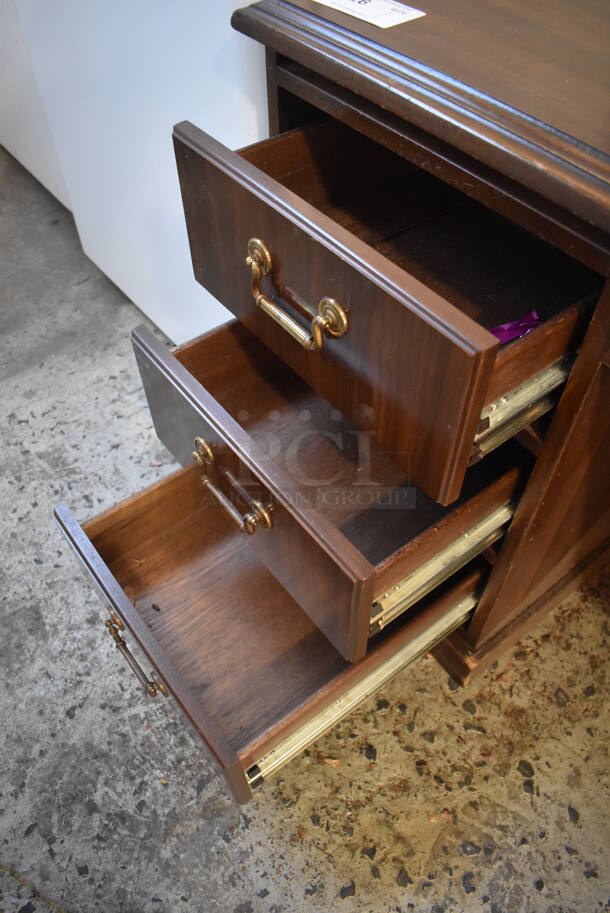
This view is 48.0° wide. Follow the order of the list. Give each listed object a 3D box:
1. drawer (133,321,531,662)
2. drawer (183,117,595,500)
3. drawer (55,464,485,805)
[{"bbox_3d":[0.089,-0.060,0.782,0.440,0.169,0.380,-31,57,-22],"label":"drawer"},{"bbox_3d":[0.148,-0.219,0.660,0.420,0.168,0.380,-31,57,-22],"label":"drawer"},{"bbox_3d":[-0.020,0.126,0.875,0.460,0.150,0.380,-31,57,-22],"label":"drawer"}]

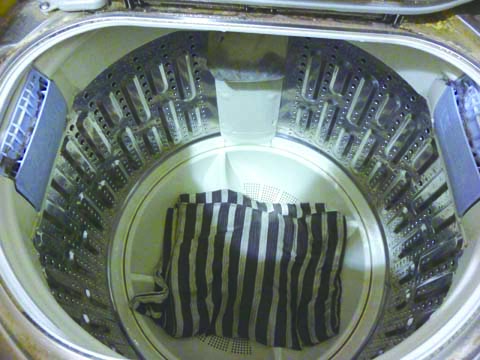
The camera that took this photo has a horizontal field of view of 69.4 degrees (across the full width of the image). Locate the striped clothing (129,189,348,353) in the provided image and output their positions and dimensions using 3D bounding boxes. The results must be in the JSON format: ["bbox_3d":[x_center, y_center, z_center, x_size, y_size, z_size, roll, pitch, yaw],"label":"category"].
[{"bbox_3d":[0.006,0.120,0.521,0.311,0.060,0.230,3,61,4],"label":"striped clothing"}]

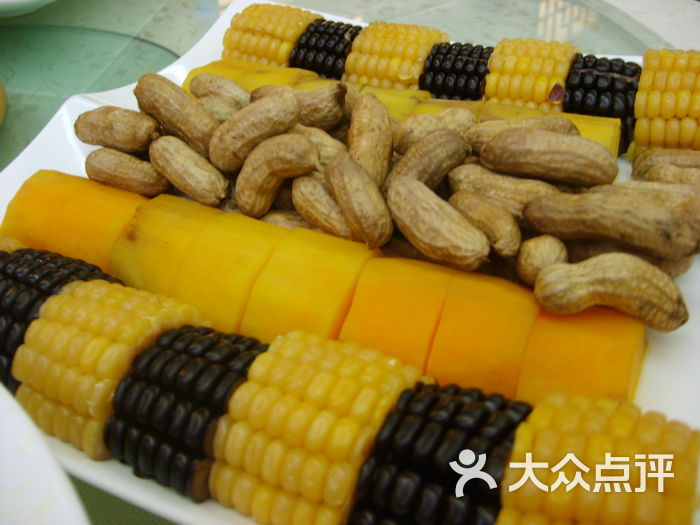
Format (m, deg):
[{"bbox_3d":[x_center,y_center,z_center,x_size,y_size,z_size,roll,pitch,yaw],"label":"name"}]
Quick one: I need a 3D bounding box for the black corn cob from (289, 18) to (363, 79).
[{"bbox_3d":[-0.007,-0.100,0.362,0.028,0.042,0.042,17,42,22],"label":"black corn cob"}]

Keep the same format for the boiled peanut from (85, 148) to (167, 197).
[{"bbox_3d":[-0.087,-0.035,0.277,0.041,0.013,0.013,18,47,21],"label":"boiled peanut"}]

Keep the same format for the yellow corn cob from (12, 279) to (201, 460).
[{"bbox_3d":[-0.060,0.028,0.184,0.028,0.042,0.042,12,45,17],"label":"yellow corn cob"}]

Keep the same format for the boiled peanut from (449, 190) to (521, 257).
[{"bbox_3d":[0.048,-0.014,0.256,0.012,0.012,0.029,-34,68,-31],"label":"boiled peanut"}]

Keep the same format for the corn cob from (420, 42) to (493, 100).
[{"bbox_3d":[0.049,-0.080,0.327,0.027,0.041,0.041,14,45,14],"label":"corn cob"}]

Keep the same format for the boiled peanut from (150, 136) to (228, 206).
[{"bbox_3d":[-0.064,-0.036,0.282,0.036,0.013,0.013,37,52,9],"label":"boiled peanut"}]

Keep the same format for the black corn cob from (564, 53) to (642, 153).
[{"bbox_3d":[0.115,-0.073,0.327,0.030,0.041,0.041,12,40,15],"label":"black corn cob"}]

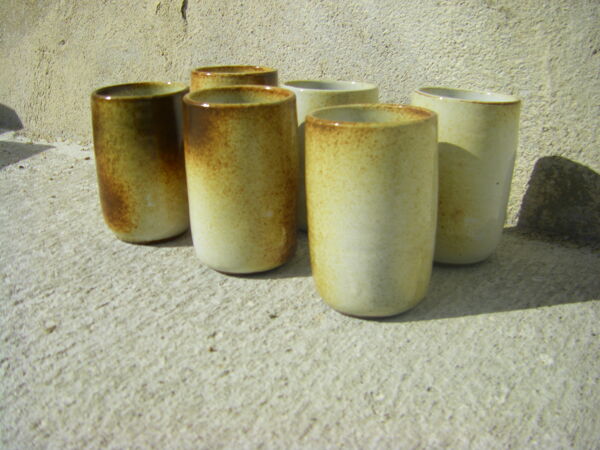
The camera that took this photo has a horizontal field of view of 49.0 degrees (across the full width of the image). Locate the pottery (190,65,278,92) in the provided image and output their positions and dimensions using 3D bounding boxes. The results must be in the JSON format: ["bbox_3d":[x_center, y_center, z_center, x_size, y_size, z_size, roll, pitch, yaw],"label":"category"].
[{"bbox_3d":[-0.058,-0.082,0.597,0.078,0.116,0.078,-2,20,-5],"label":"pottery"}]

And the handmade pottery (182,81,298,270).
[{"bbox_3d":[-0.040,-0.032,0.458,0.077,0.117,0.077,0,21,0],"label":"handmade pottery"}]

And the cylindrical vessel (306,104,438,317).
[{"bbox_3d":[0.043,-0.010,0.401,0.078,0.115,0.078,1,20,6],"label":"cylindrical vessel"}]

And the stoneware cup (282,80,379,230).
[{"bbox_3d":[0.022,-0.056,0.534,0.078,0.112,0.078,2,19,2],"label":"stoneware cup"}]

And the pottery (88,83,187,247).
[{"bbox_3d":[-0.120,-0.050,0.515,0.076,0.112,0.076,-4,21,-13],"label":"pottery"}]

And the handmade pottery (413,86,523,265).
[{"bbox_3d":[0.113,-0.036,0.477,0.078,0.115,0.078,6,20,13],"label":"handmade pottery"}]

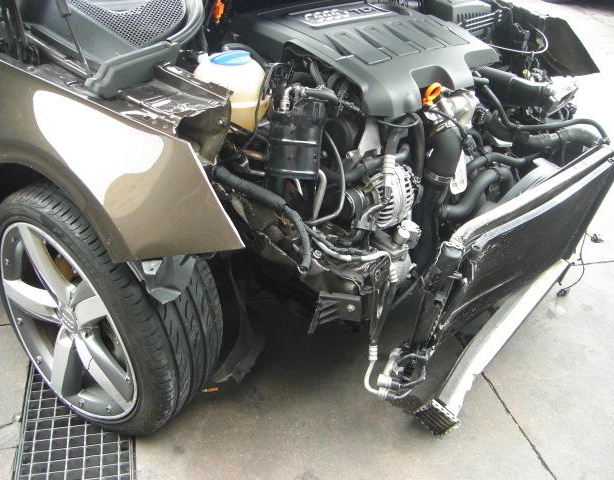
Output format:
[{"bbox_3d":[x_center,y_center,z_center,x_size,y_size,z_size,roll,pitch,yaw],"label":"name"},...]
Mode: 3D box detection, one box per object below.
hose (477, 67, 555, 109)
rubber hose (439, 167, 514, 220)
[{"bbox_3d":[0.552,-0.402,1.850,0.080,0.080,0.220,-24,40,-39],"label":"hose"},{"bbox_3d":[0.405,-0.111,1.680,0.235,0.100,0.065,-17,36,-32],"label":"rubber hose"}]

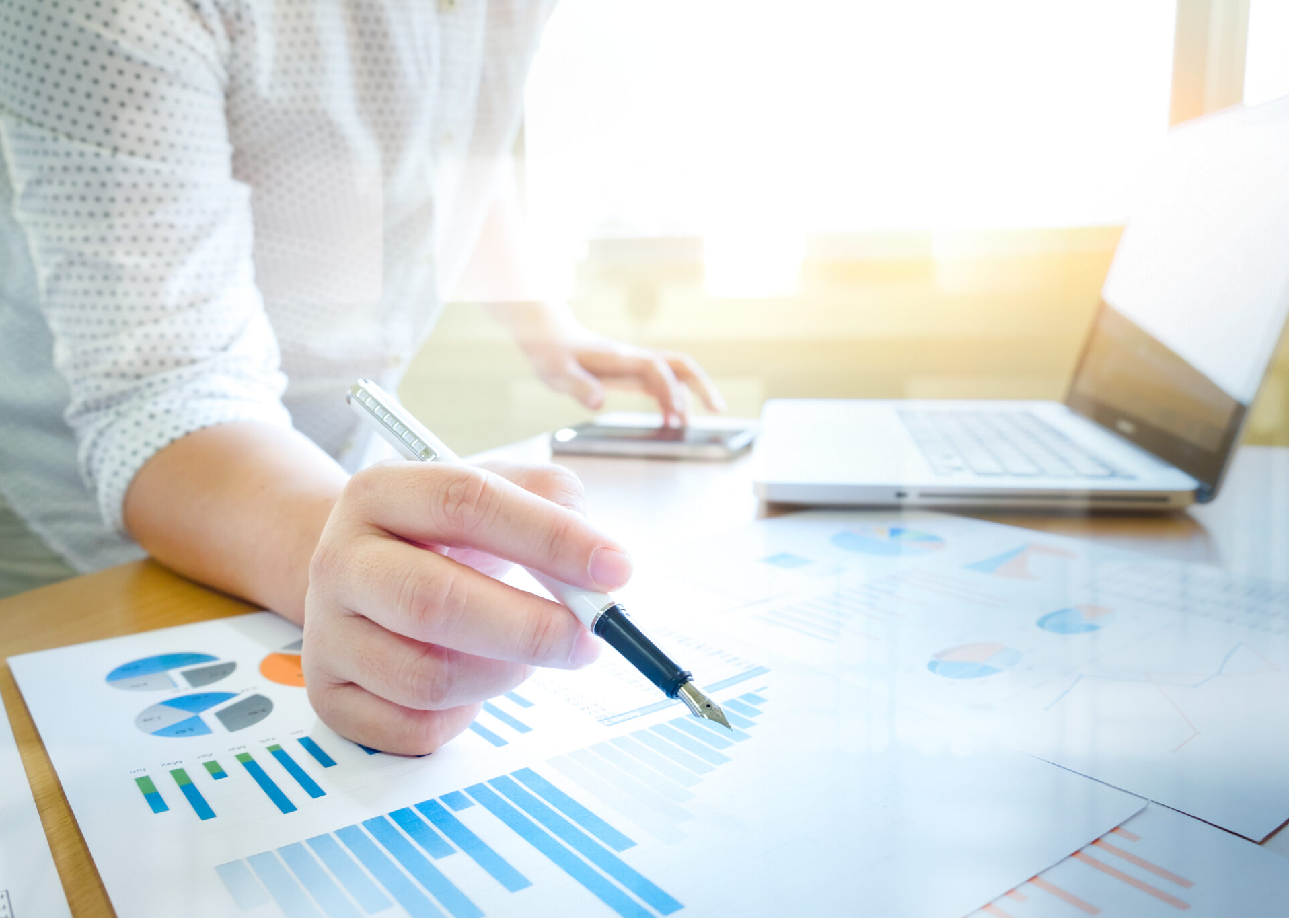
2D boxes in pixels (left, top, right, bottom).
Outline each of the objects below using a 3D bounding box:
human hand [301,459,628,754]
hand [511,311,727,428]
[{"bbox_3d":[-0.054,0.037,0.322,0.103,0.082,0.085,4,12,25],"label":"human hand"},{"bbox_3d":[-0.021,-0.073,0.830,0.172,0.088,0.095,0,11,0],"label":"hand"}]

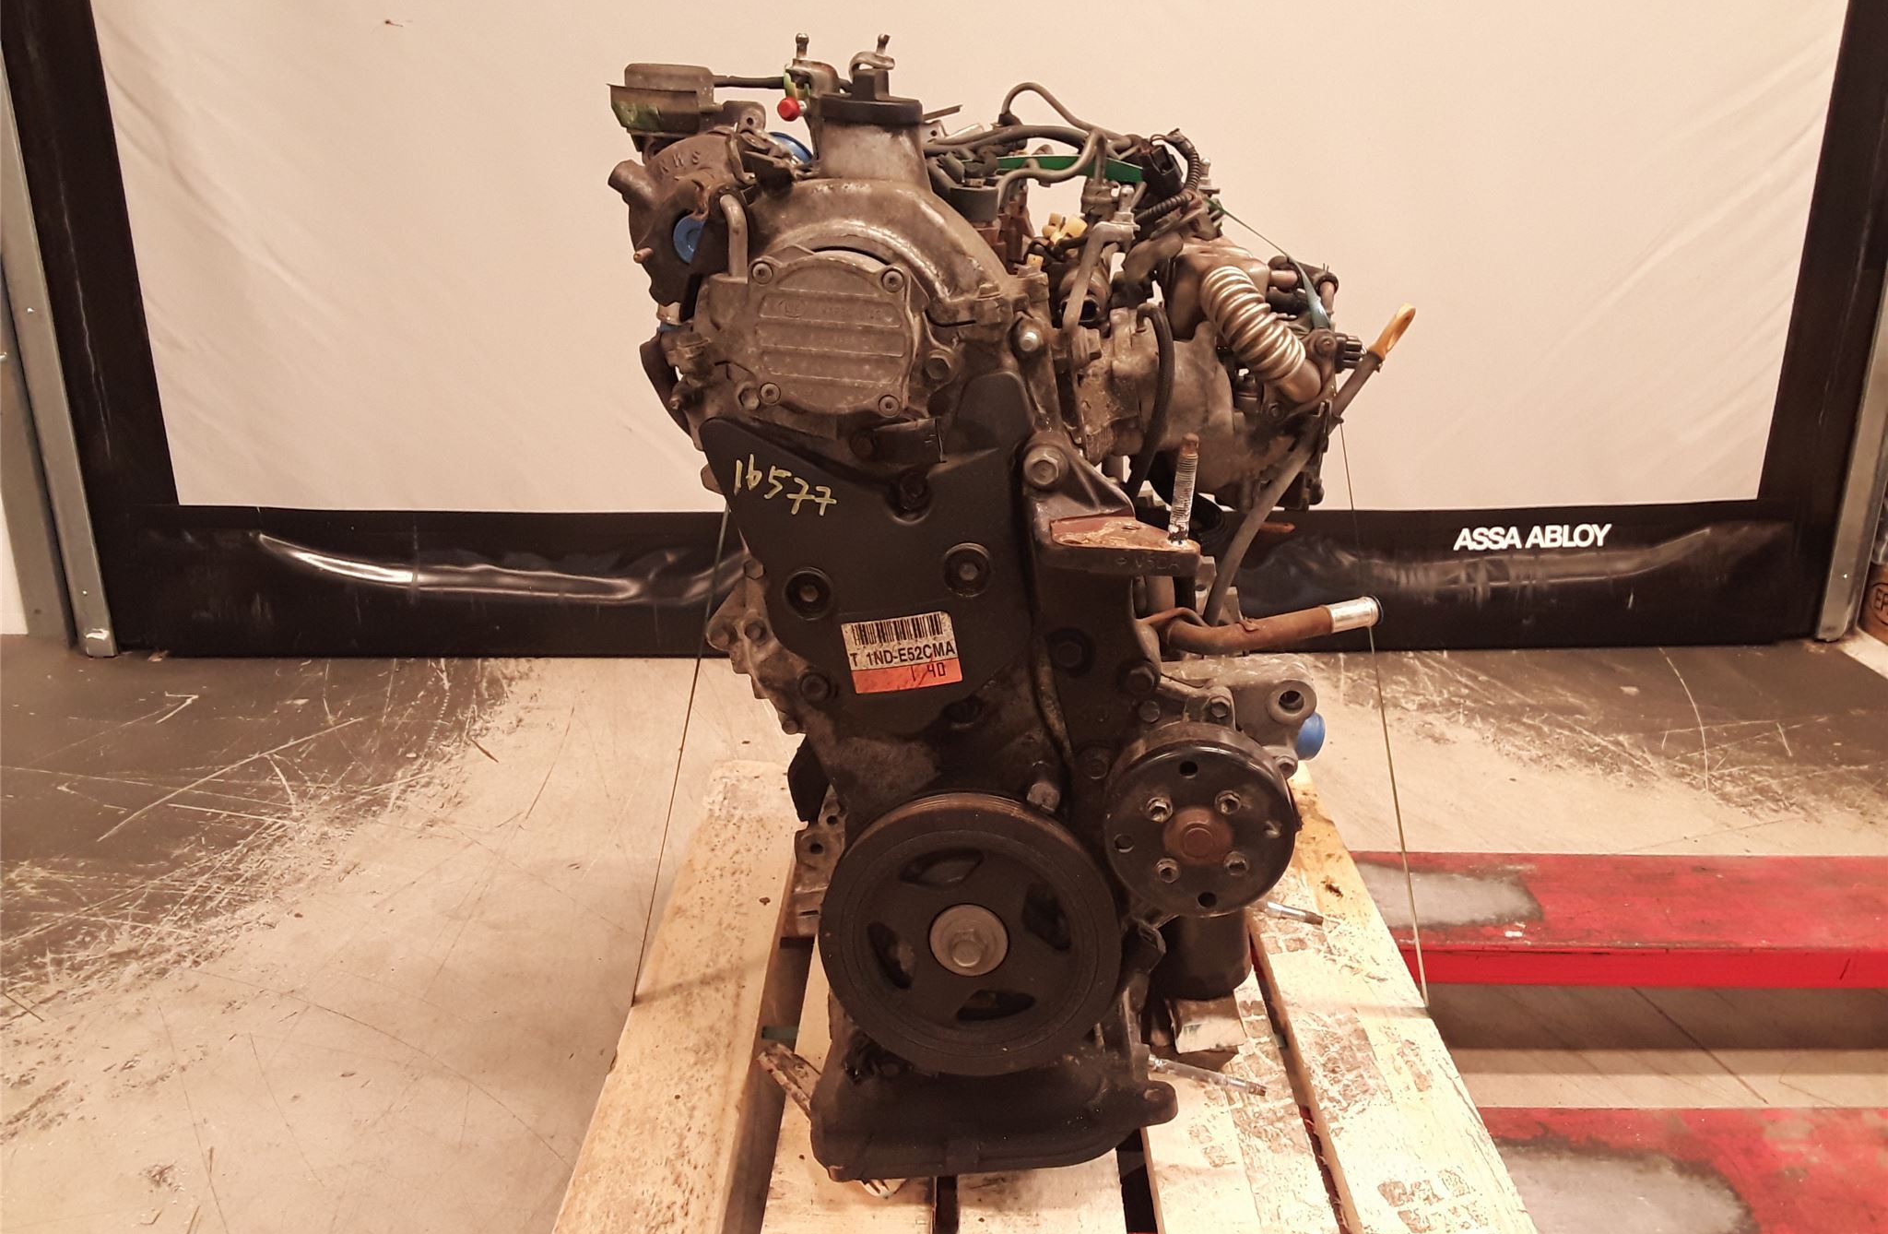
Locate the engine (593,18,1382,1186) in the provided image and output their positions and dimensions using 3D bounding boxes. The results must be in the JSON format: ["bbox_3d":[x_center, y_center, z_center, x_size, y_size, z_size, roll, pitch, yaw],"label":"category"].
[{"bbox_3d":[0.048,-0.042,1.052,0.490,0.660,0.490,0,20,0],"label":"engine"}]

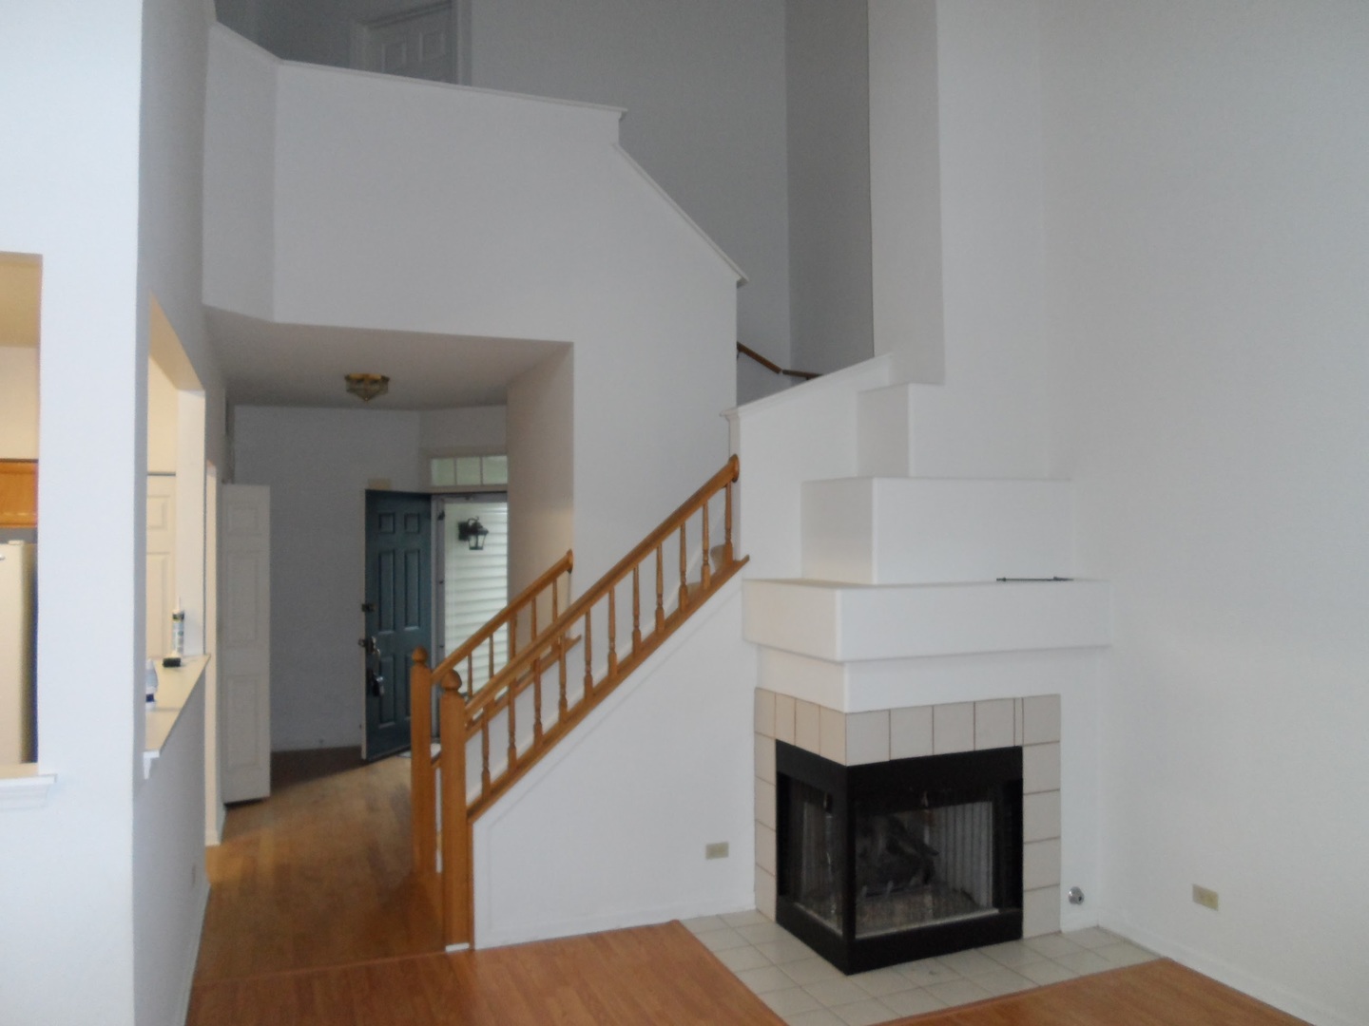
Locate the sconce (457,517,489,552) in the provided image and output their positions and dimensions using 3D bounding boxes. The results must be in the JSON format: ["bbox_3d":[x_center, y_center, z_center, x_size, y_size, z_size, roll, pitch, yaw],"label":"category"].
[{"bbox_3d":[-1.867,0.185,8.750,0.210,0.300,0.155,-1,-1,23],"label":"sconce"}]

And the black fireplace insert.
[{"bbox_3d":[0.918,1.392,4.262,0.860,0.799,0.587,0,-1,-22],"label":"black fireplace insert"}]

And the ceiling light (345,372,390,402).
[{"bbox_3d":[-2.046,-0.798,6.380,0.285,0.165,0.285,0,-1,-22],"label":"ceiling light"}]

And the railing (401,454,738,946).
[{"bbox_3d":[-0.534,0.776,4.760,1.373,2.061,1.060,0,-1,-22],"label":"railing"}]

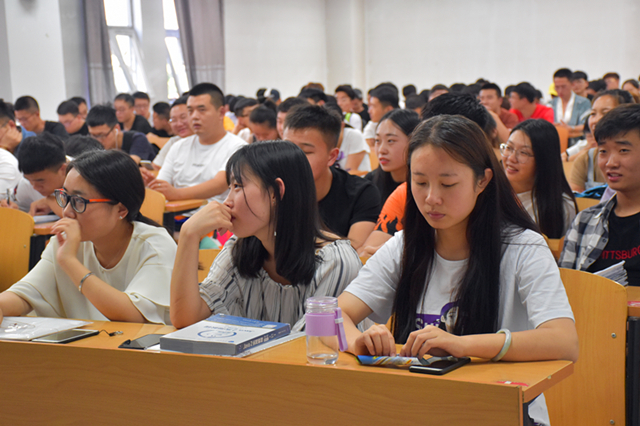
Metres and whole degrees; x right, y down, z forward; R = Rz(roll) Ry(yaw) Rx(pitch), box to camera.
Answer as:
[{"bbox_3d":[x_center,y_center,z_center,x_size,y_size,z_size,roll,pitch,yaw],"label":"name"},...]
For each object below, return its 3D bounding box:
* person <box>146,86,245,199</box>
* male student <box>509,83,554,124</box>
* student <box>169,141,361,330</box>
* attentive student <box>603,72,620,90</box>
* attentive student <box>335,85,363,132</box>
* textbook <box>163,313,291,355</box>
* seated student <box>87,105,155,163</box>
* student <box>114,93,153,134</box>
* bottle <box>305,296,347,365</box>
[{"bbox_3d":[-0.561,0.062,5.930,0.540,1.319,0.750,2,7,25],"label":"person"},{"bbox_3d":[1.565,-0.376,9.902,0.500,1.260,0.720,3,7,35],"label":"male student"},{"bbox_3d":[-0.128,0.429,3.027,0.500,1.189,0.720,1,6,18],"label":"student"},{"bbox_3d":[2.873,-0.728,12.698,0.500,1.315,0.720,2,7,25],"label":"attentive student"},{"bbox_3d":[0.207,-0.424,10.595,0.500,1.263,0.720,2,7,25],"label":"attentive student"},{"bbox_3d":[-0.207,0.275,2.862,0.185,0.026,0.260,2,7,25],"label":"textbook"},{"bbox_3d":[-1.171,0.022,6.970,0.520,1.202,0.760,2,7,28],"label":"seated student"},{"bbox_3d":[-1.559,-0.329,10.194,0.500,1.230,0.720,2,7,27],"label":"student"},{"bbox_3d":[0.013,0.245,2.653,0.085,0.132,0.067,-1,6,0],"label":"bottle"}]

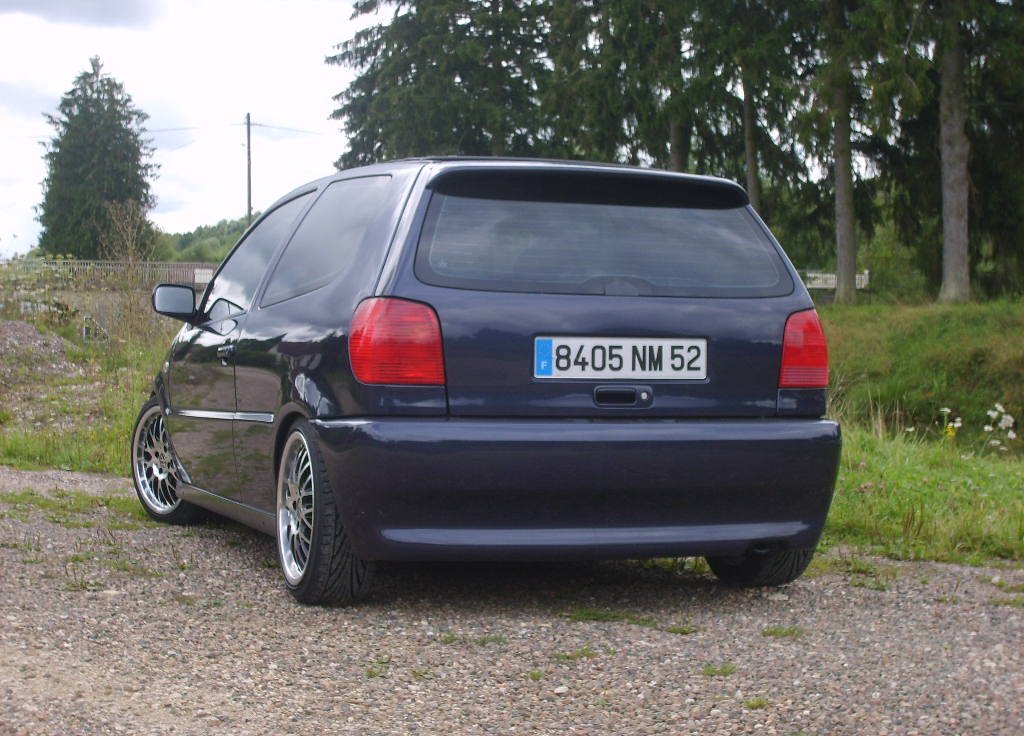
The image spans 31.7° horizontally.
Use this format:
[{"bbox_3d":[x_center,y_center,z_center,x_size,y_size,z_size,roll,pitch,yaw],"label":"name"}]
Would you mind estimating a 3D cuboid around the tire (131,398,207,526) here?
[{"bbox_3d":[-1.376,0.369,7.559,0.205,0.565,0.565,0,1,-42],"label":"tire"}]

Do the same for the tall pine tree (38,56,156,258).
[{"bbox_3d":[-17.228,-8.458,75.000,4.800,8.980,4.800,0,1,0],"label":"tall pine tree"}]

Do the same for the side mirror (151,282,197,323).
[{"bbox_3d":[-1.239,-0.240,6.632,0.175,0.145,0.110,1,1,-20],"label":"side mirror"}]

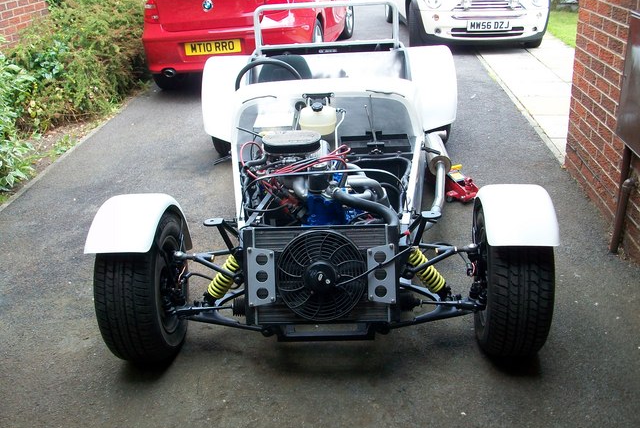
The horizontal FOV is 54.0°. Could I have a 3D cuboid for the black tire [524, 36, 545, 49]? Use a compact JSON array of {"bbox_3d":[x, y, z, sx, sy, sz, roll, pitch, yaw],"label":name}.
[{"bbox_3d":[2.585,-2.313,7.645,0.190,0.610,0.610,-3,24,2],"label":"black tire"}]

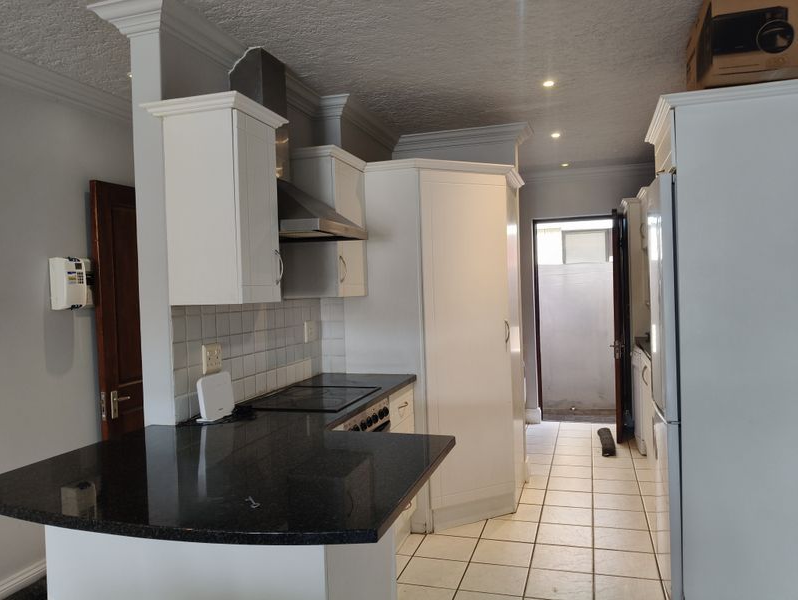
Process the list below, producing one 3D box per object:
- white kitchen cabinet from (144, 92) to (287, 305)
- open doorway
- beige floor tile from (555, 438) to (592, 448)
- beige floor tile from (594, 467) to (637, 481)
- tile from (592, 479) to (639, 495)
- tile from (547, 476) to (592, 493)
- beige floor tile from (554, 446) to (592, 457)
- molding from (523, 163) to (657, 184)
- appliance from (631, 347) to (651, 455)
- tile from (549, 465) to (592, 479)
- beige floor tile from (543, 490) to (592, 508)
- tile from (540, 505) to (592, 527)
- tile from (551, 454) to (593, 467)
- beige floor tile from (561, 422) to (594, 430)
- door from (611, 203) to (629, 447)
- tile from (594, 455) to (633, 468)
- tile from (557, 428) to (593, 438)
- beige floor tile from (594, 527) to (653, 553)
[{"bbox_3d":[-0.696,-0.365,2.393,0.383,0.764,0.376,-2,0,16],"label":"white kitchen cabinet"},{"bbox_3d":[1.836,0.203,6.197,0.820,2.090,0.130,-2,1,18],"label":"open doorway"},{"bbox_3d":[1.568,1.275,5.373,0.299,0.010,0.295,-2,1,18],"label":"beige floor tile"},{"bbox_3d":[1.575,1.277,4.395,0.297,0.010,0.297,-2,1,18],"label":"beige floor tile"},{"bbox_3d":[1.504,1.303,4.168,0.298,0.010,0.298,-2,0,18],"label":"tile"},{"bbox_3d":[1.198,1.293,4.205,0.297,0.010,0.297,-2,1,18],"label":"tile"},{"bbox_3d":[1.490,1.296,5.130,0.298,0.010,0.298,-2,0,18],"label":"beige floor tile"},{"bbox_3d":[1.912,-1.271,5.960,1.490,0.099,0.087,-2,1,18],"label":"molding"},{"bbox_3d":[2.305,0.811,5.019,0.587,0.852,0.602,-2,1,18],"label":"appliance"},{"bbox_3d":[1.306,1.308,4.550,0.298,0.010,0.298,-2,0,18],"label":"tile"},{"bbox_3d":[1.116,1.311,3.950,0.299,0.010,0.295,-2,1,18],"label":"beige floor tile"},{"bbox_3d":[1.030,1.325,3.681,0.298,0.010,0.298,-2,0,18],"label":"tile"},{"bbox_3d":[1.398,1.302,4.840,0.298,0.010,0.298,-2,0,18],"label":"tile"},{"bbox_3d":[1.749,1.260,5.943,0.299,0.010,0.295,-2,1,18],"label":"beige floor tile"},{"bbox_3d":[2.064,0.222,5.579,0.045,2.030,0.810,-2,1,26],"label":"door"},{"bbox_3d":[1.665,1.270,4.678,0.297,0.010,0.297,-2,1,18],"label":"tile"},{"bbox_3d":[1.674,1.285,5.709,0.298,0.010,0.298,-2,0,18],"label":"tile"},{"bbox_3d":[1.228,1.321,3.299,0.298,0.010,0.298,-2,0,18],"label":"beige floor tile"}]

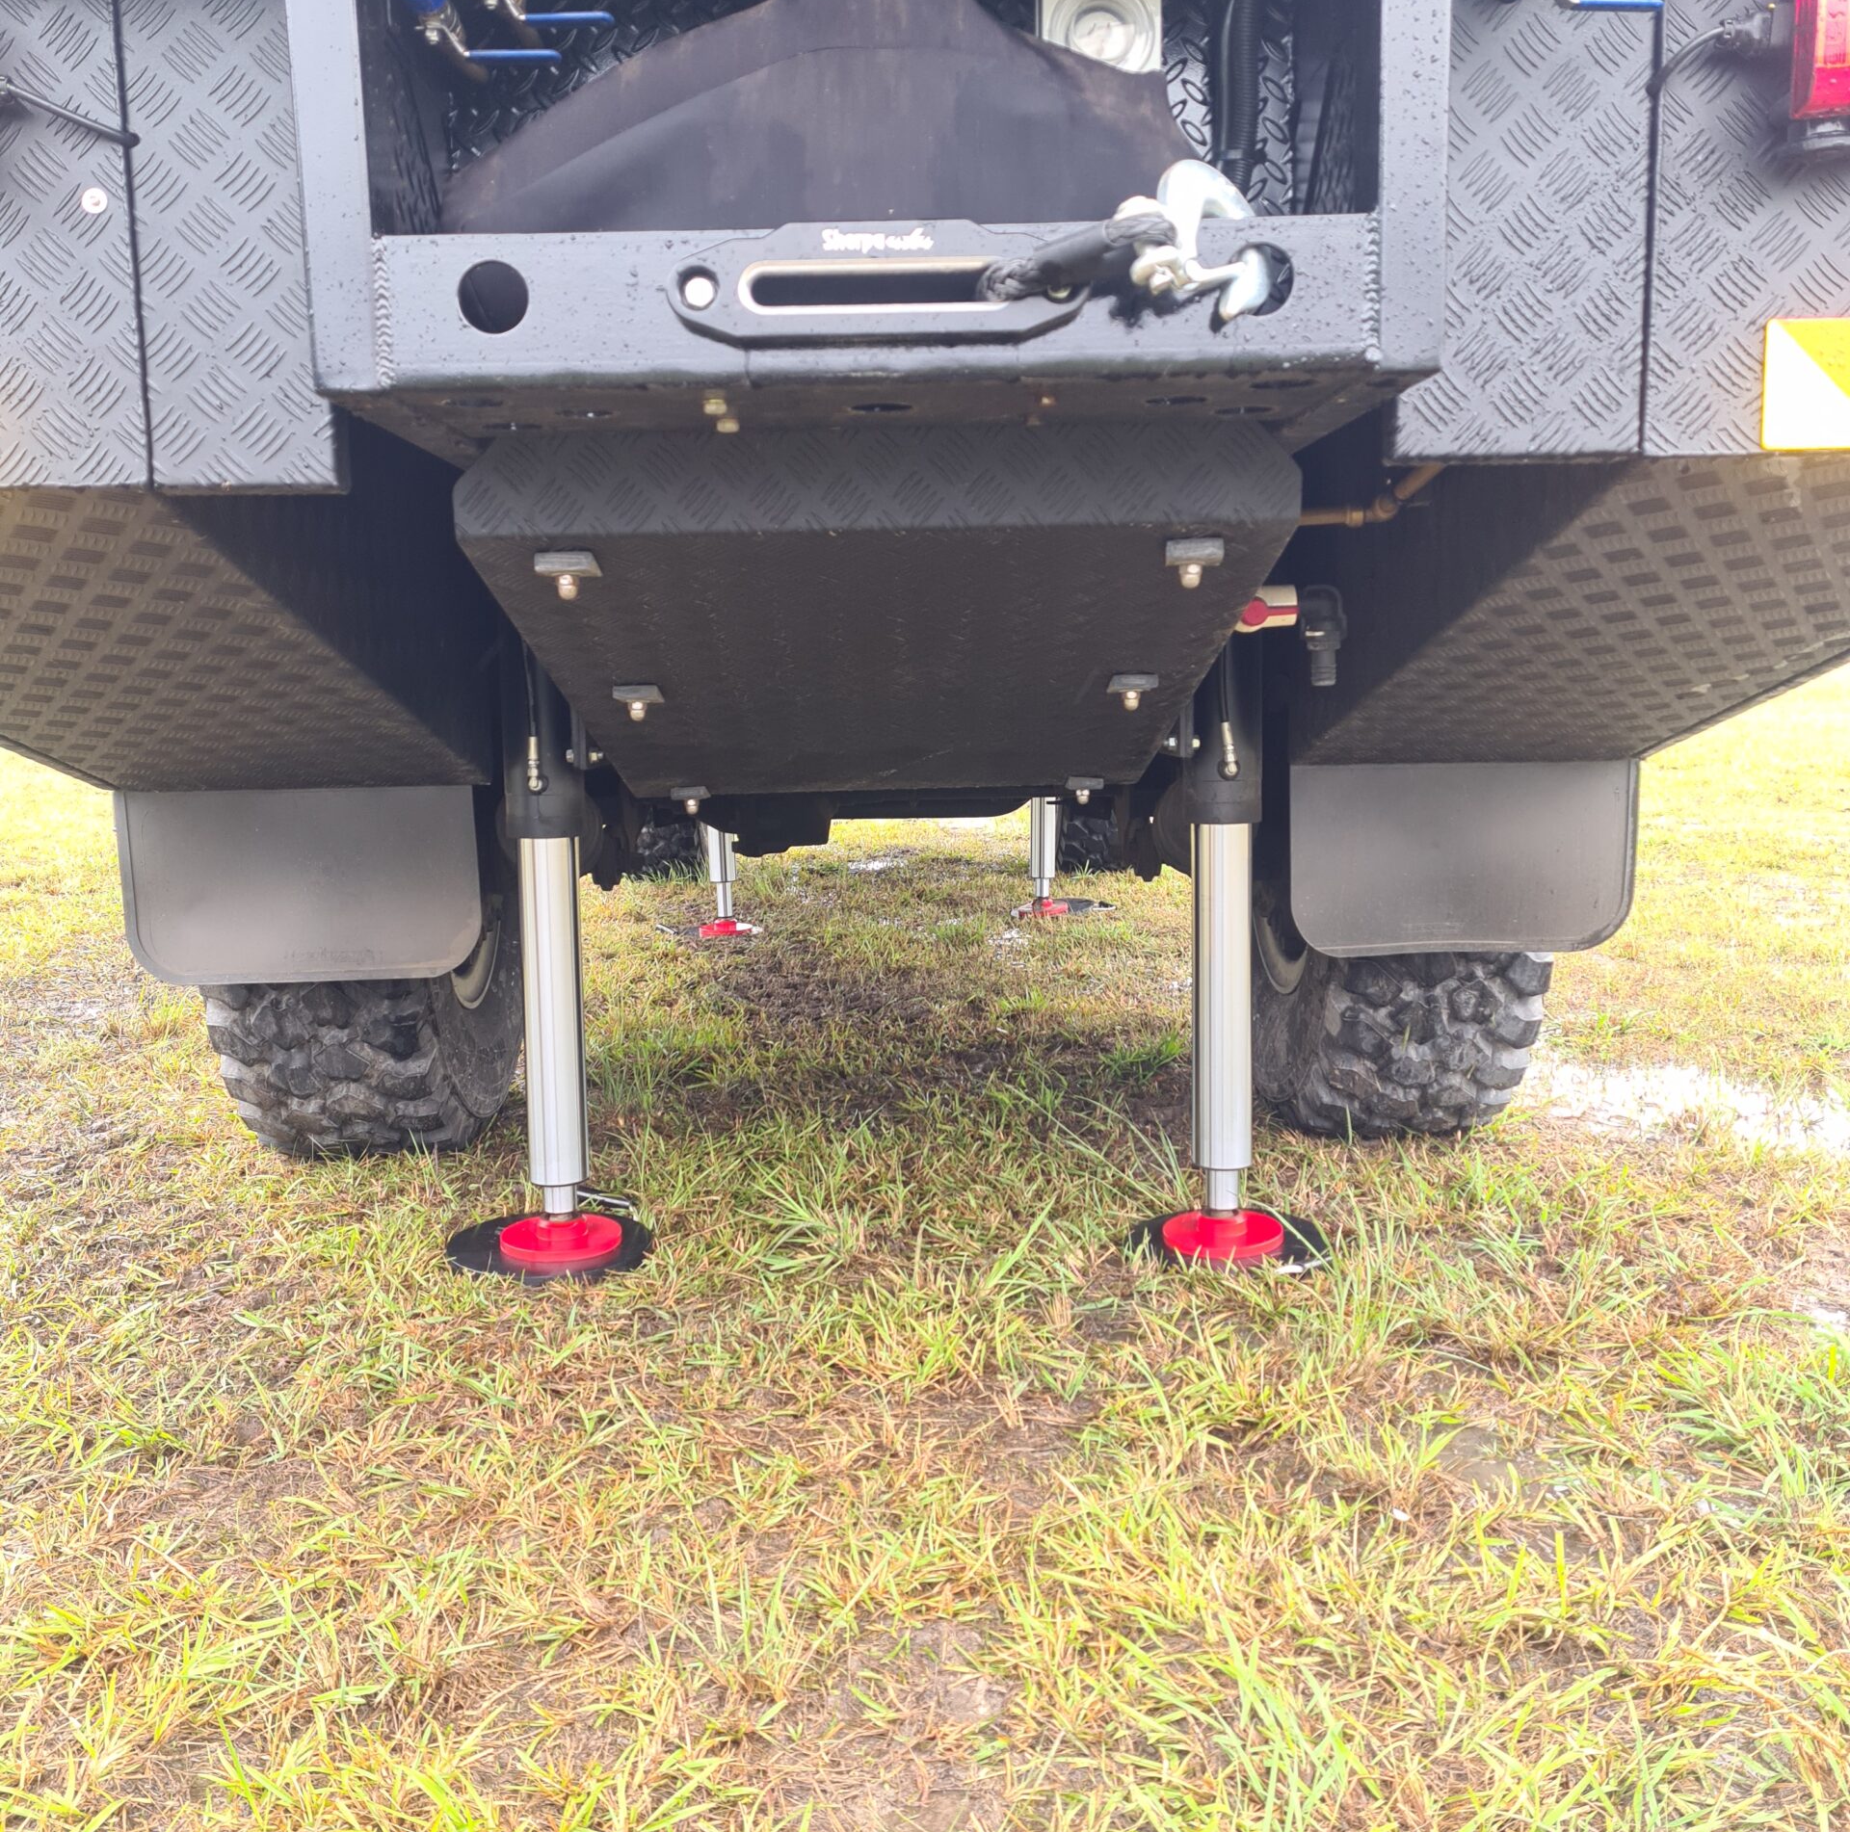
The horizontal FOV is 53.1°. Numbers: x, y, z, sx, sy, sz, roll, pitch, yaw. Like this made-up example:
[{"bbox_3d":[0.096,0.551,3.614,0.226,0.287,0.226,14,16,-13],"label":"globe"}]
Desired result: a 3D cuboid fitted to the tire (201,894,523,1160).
[{"bbox_3d":[-0.905,-0.067,3.237,0.374,1.080,1.090,-1,8,-1],"label":"tire"}]

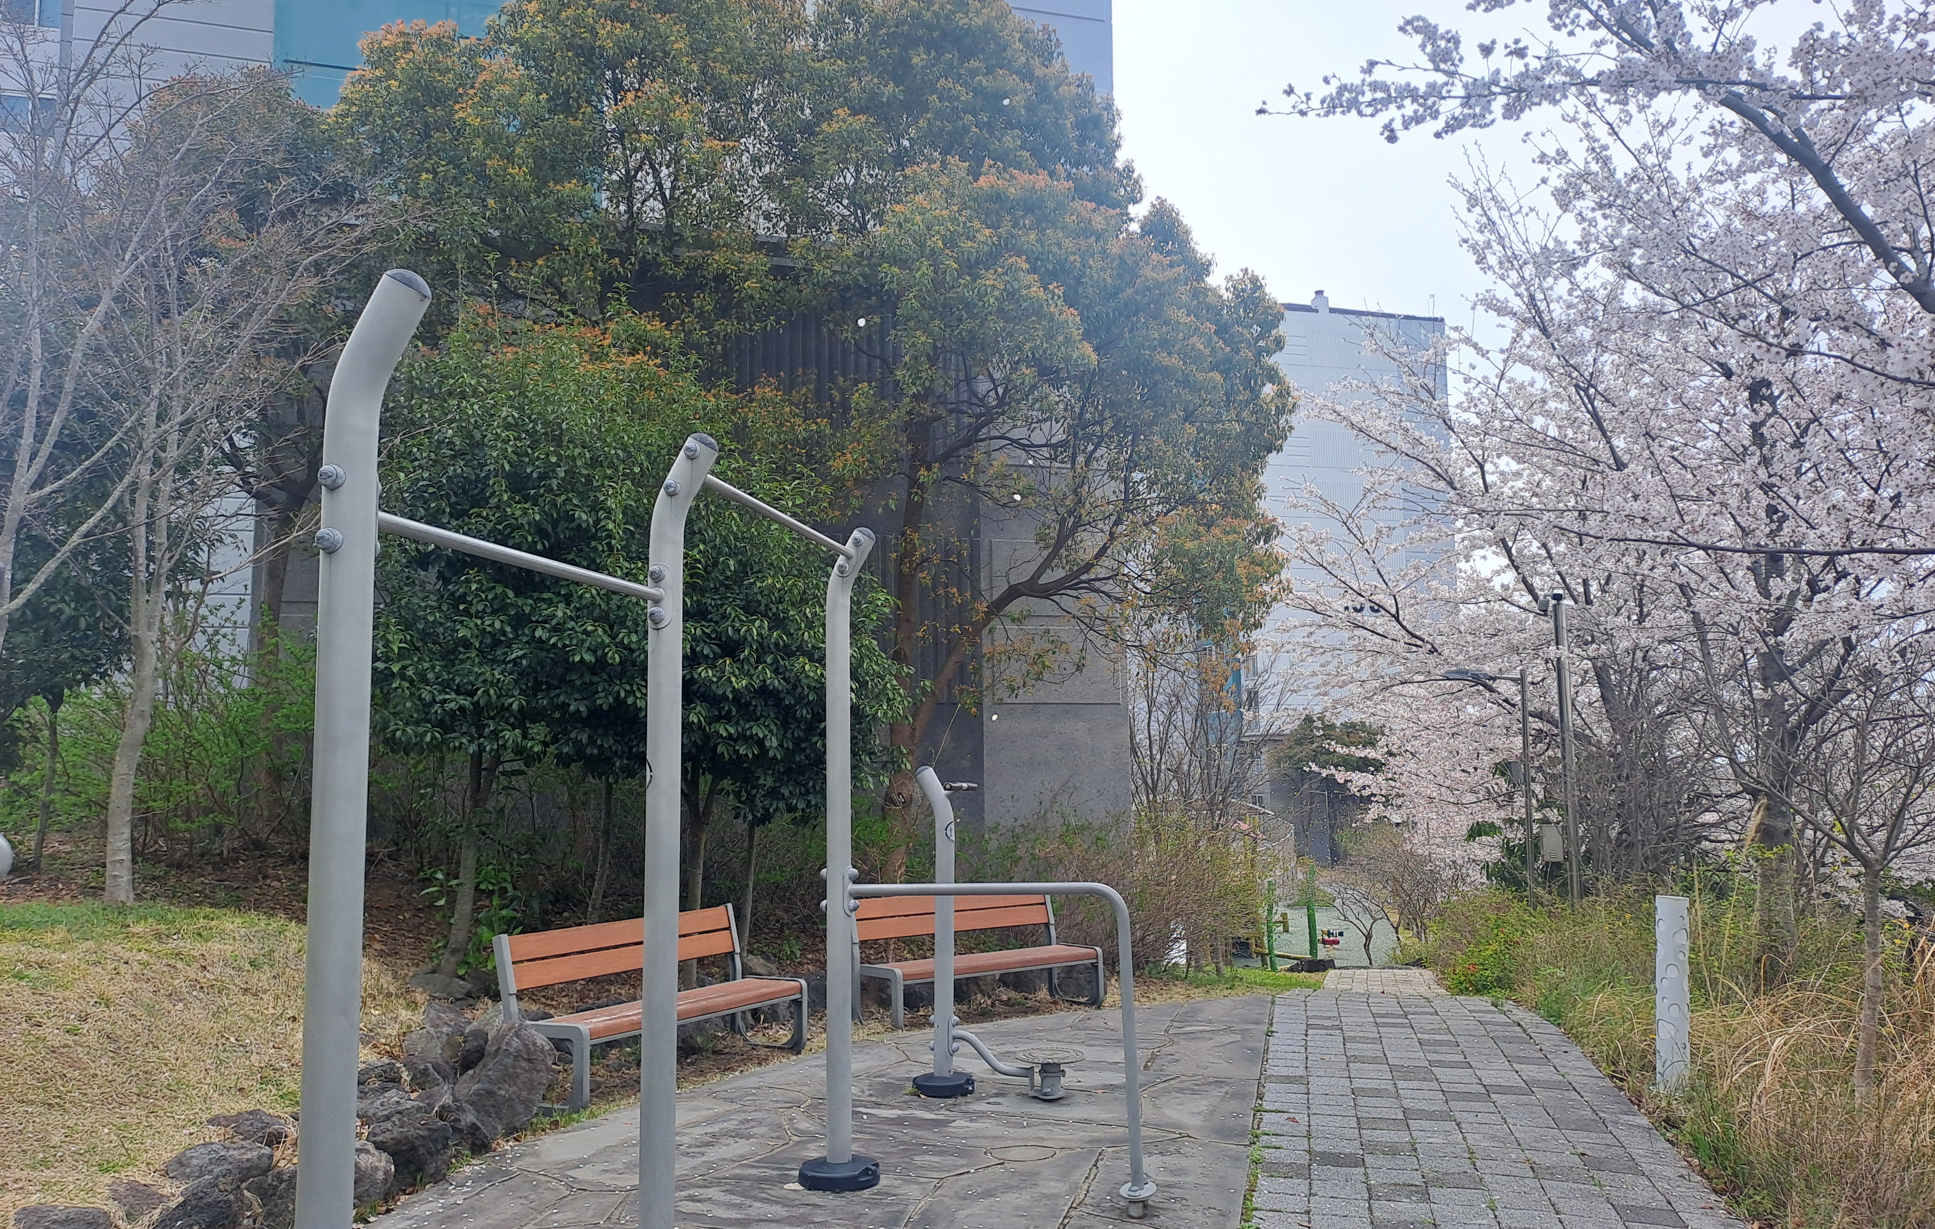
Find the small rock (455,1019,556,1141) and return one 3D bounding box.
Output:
[{"bbox_3d":[-1.970,1.982,5.950,0.400,0.460,0.350,3,-7,-30],"label":"small rock"}]

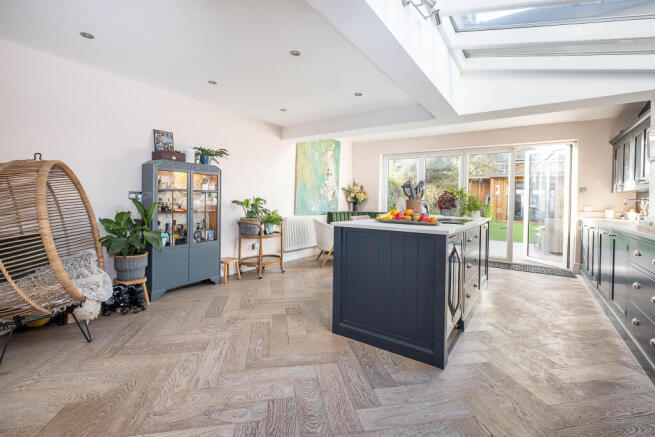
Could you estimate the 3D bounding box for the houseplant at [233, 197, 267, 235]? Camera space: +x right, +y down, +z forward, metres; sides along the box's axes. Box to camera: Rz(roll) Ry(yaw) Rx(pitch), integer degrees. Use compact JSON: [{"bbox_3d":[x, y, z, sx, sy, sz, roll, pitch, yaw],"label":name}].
[{"bbox_3d":[-1.133,-0.039,3.980,0.400,0.550,0.430,1,2,0],"label":"houseplant"}]

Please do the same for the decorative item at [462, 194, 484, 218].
[{"bbox_3d":[2.139,-0.176,4.000,0.260,0.340,0.270,2,2,36],"label":"decorative item"}]

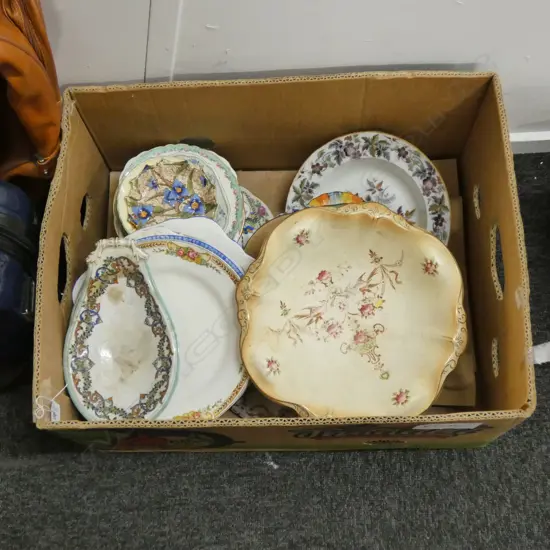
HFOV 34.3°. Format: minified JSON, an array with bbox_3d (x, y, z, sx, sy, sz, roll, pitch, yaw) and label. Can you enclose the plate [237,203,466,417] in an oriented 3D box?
[{"bbox_3d":[0.092,0.050,1.068,0.275,0.033,0.274,-1,83,5],"label":"plate"}]

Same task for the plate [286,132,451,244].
[{"bbox_3d":[0.120,-0.076,1.156,0.215,0.030,0.215,0,90,0],"label":"plate"}]

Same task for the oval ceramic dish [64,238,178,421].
[{"bbox_3d":[-0.179,0.072,1.055,0.132,0.055,0.221,-2,79,-3],"label":"oval ceramic dish"}]

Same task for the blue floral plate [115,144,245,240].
[{"bbox_3d":[-0.130,-0.092,1.210,0.178,0.040,0.178,-1,72,2],"label":"blue floral plate"}]

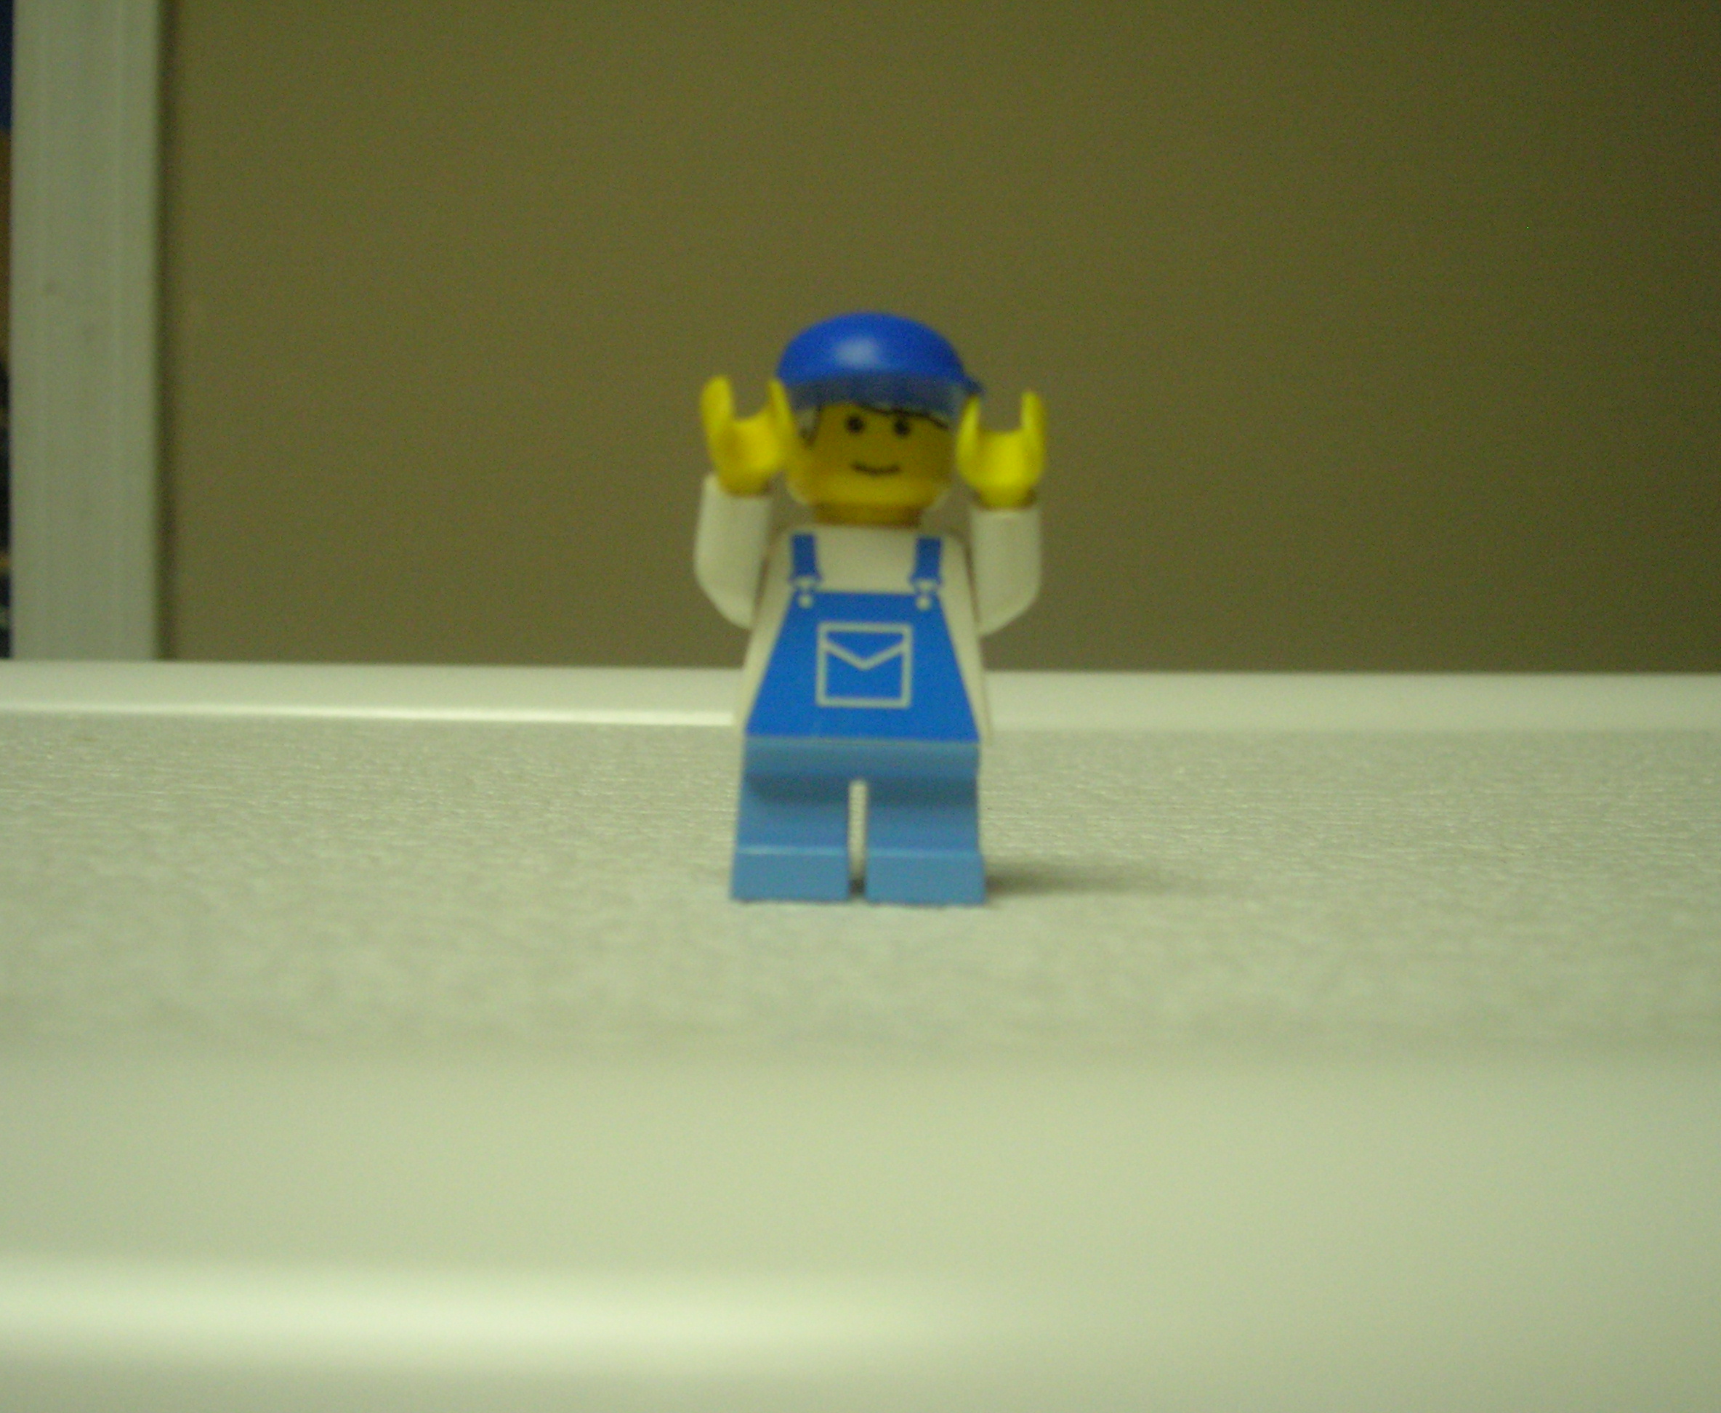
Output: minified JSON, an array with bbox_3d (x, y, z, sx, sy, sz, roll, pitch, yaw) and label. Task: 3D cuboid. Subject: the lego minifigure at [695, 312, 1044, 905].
[{"bbox_3d":[0.001,-0.007,0.129,0.021,0.037,0.017,1,1,0],"label":"lego minifigure"}]

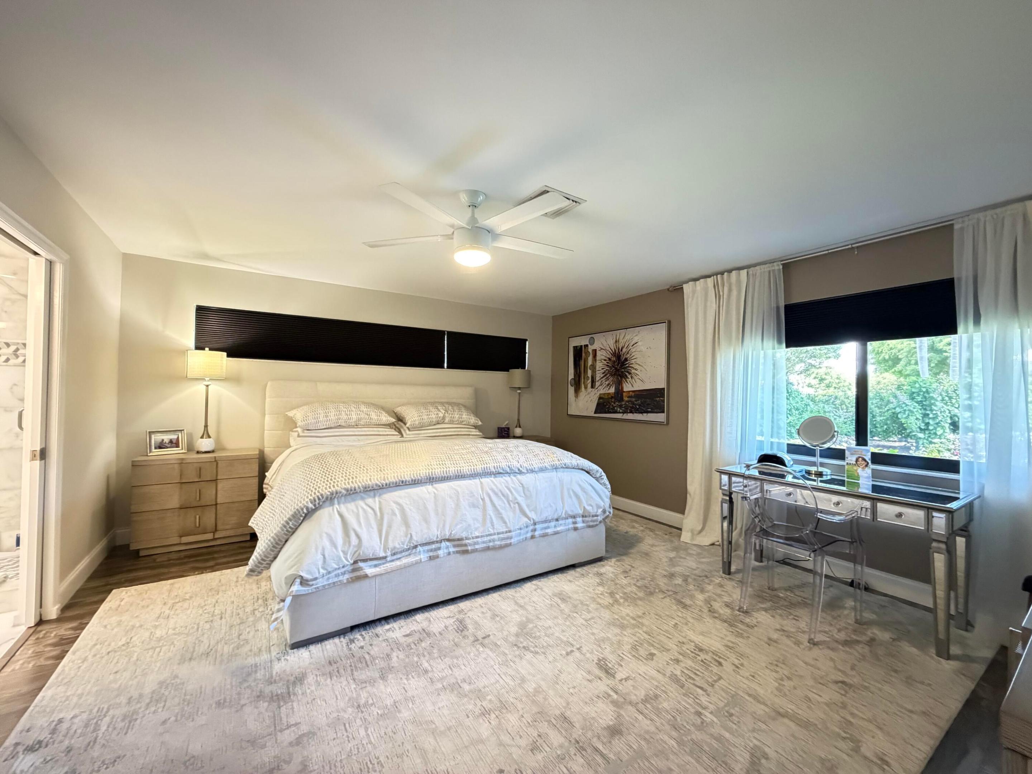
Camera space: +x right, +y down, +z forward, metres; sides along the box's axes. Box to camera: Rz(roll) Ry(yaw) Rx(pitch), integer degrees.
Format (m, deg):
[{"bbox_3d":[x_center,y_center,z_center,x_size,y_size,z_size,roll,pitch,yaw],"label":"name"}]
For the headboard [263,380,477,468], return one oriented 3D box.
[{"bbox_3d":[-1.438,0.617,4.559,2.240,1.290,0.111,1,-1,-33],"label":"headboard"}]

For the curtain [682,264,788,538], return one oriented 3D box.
[{"bbox_3d":[1.789,0.200,3.558,0.197,2.360,0.855,1,-1,-32],"label":"curtain"}]

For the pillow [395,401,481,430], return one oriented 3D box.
[{"bbox_3d":[-0.857,0.287,4.589,0.891,0.203,0.498,1,9,-33],"label":"pillow"}]

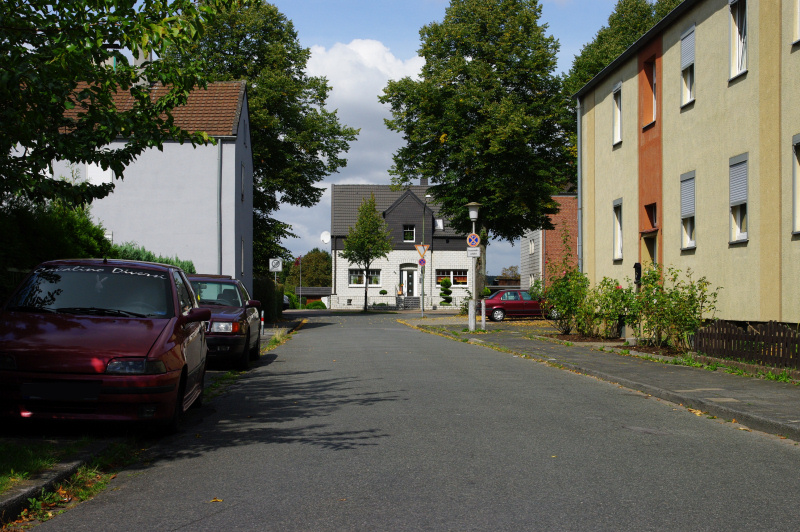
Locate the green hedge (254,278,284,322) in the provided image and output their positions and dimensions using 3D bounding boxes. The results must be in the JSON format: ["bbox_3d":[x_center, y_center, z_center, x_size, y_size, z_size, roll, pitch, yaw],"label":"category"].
[{"bbox_3d":[-6.300,1.640,57.300,1.500,1.870,10.500,0,-2,-3],"label":"green hedge"}]

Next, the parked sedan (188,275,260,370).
[{"bbox_3d":[-3.170,0.890,19.600,1.700,1.420,4.390,0,-2,-3],"label":"parked sedan"}]

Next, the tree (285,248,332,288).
[{"bbox_3d":[-9.300,1.400,134.000,6.800,6.800,6.600,0,-2,0],"label":"tree"}]

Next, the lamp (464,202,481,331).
[{"bbox_3d":[2.350,0.035,39.150,0.540,4.130,0.540,0,-2,0],"label":"lamp"}]

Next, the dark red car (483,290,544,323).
[{"bbox_3d":[5.450,1.780,55.500,4.260,1.410,1.680,0,-2,-9],"label":"dark red car"}]

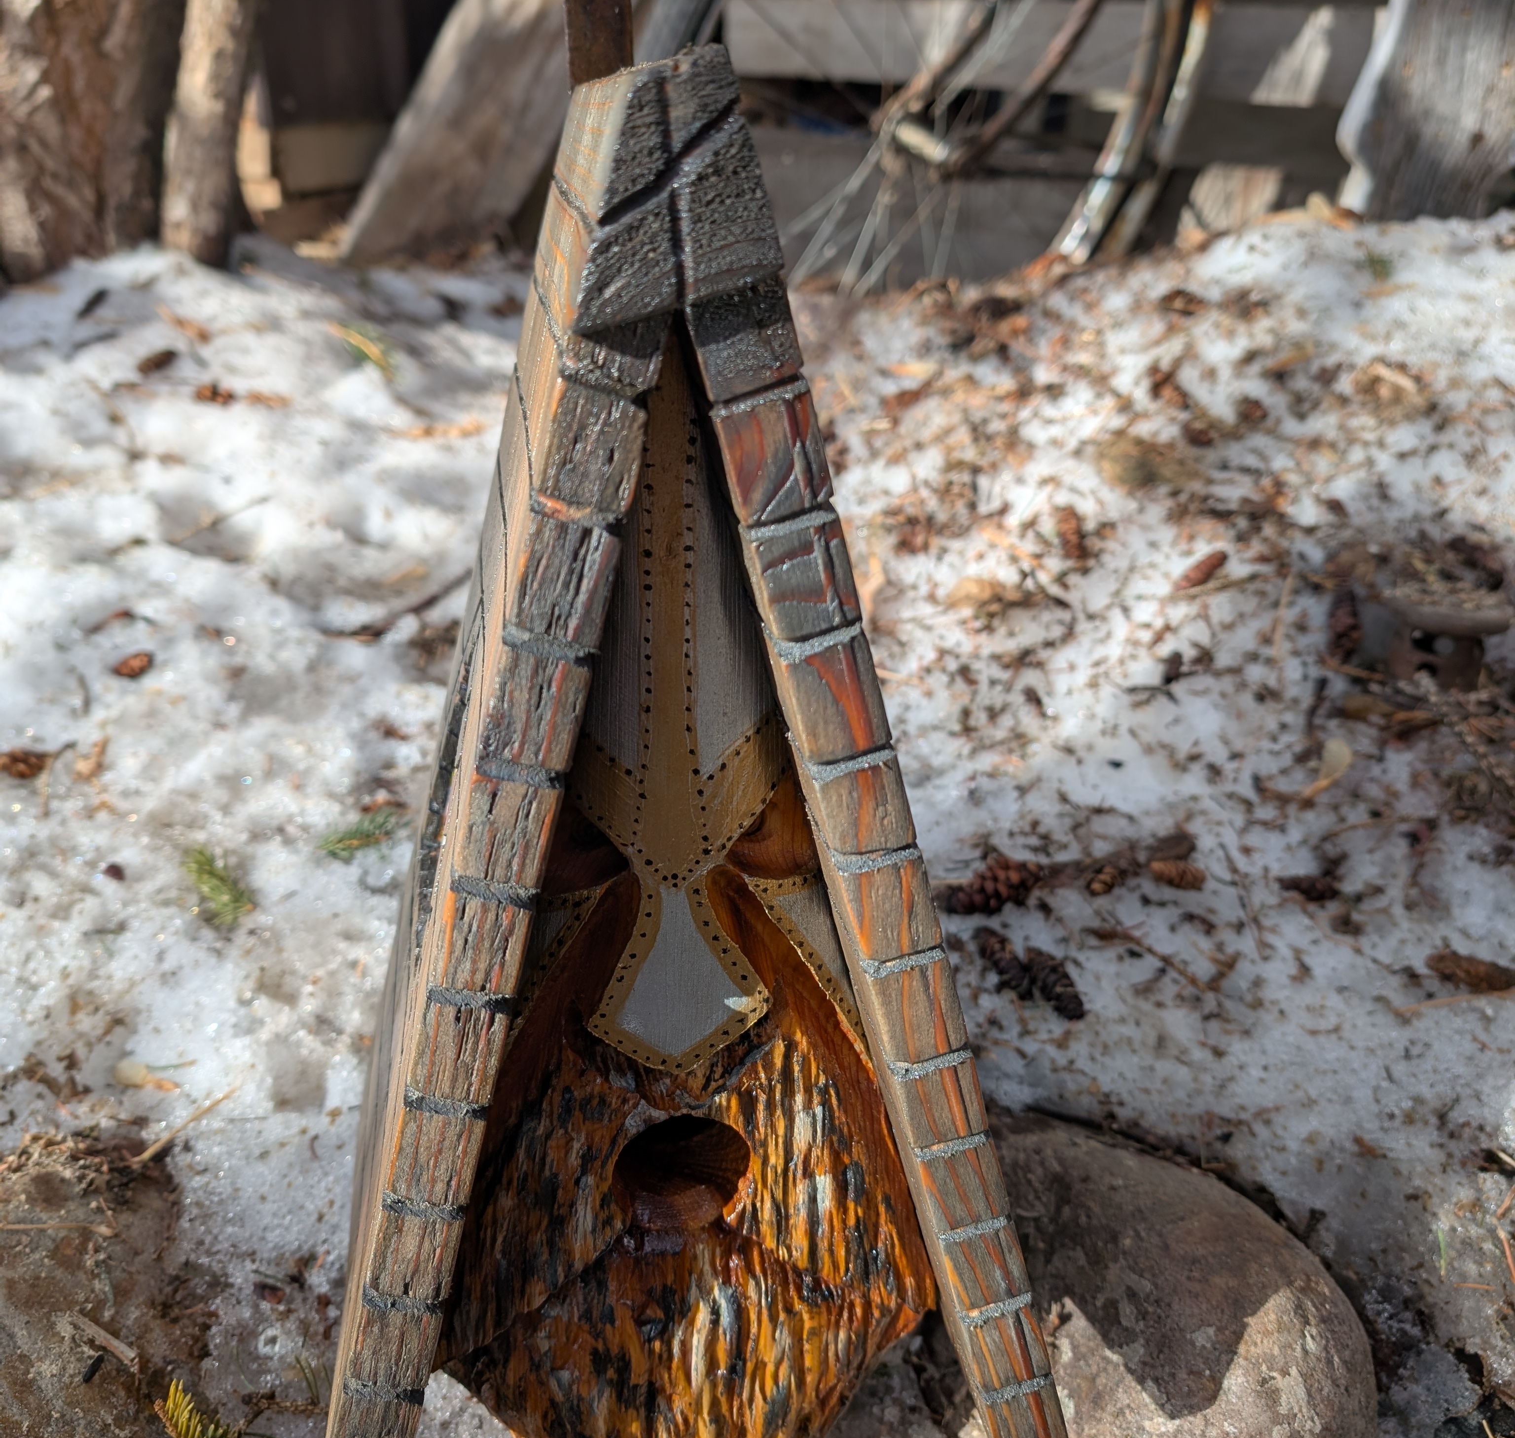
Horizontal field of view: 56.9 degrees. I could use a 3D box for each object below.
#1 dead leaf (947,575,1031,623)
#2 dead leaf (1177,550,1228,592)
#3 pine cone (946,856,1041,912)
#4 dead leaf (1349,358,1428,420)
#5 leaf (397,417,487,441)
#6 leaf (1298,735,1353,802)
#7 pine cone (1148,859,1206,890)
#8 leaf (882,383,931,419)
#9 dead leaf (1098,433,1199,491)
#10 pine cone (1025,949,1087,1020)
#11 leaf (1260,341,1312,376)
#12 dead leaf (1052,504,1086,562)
[{"bbox_3d":[0.129,-0.067,0.785,0.045,0.016,0.026,10,35,13],"label":"dead leaf"},{"bbox_3d":[0.258,-0.086,0.810,0.012,0.011,0.045,27,42,33],"label":"dead leaf"},{"bbox_3d":[0.086,0.060,0.510,0.040,0.019,0.021,-11,33,-19],"label":"pine cone"},{"bbox_3d":[0.444,-0.233,0.985,0.048,0.030,0.042,11,32,17],"label":"dead leaf"},{"bbox_3d":[-0.210,-0.194,0.935,0.058,0.010,0.018,-4,31,-7],"label":"leaf"},{"bbox_3d":[0.238,0.020,0.585,0.017,0.014,0.040,24,38,33],"label":"leaf"},{"bbox_3d":[0.185,0.068,0.615,0.025,0.009,0.010,19,35,27],"label":"pine cone"},{"bbox_3d":[0.104,-0.221,0.970,0.022,0.014,0.042,24,38,33],"label":"leaf"},{"bbox_3d":[0.246,-0.163,0.885,0.057,0.020,0.048,0,31,0],"label":"dead leaf"},{"bbox_3d":[0.120,0.106,0.565,0.013,0.013,0.038,-10,33,-17],"label":"pine cone"},{"bbox_3d":[0.390,-0.266,1.030,0.042,0.012,0.013,-23,38,-34],"label":"leaf"},{"bbox_3d":[0.187,-0.112,0.840,0.016,0.015,0.055,4,34,5],"label":"dead leaf"}]

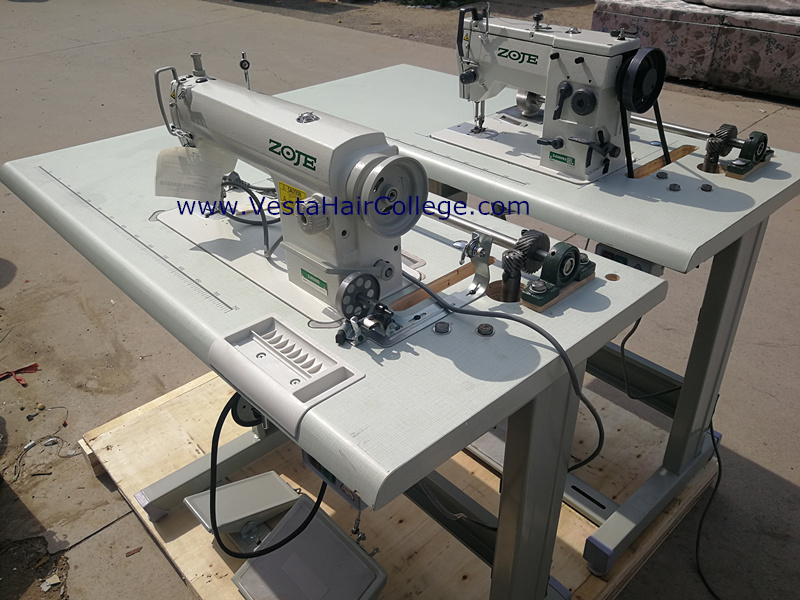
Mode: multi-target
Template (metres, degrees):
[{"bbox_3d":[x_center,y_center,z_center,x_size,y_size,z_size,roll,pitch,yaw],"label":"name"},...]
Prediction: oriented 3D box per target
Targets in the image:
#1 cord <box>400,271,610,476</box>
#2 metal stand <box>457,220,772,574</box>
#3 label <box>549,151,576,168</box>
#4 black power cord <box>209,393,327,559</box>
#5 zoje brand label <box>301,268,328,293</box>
[{"bbox_3d":[0.152,0.113,0.912,0.190,0.350,0.300,-27,40,-35],"label":"cord"},{"bbox_3d":[0.319,0.027,1.483,0.500,0.730,0.820,-26,40,-34],"label":"metal stand"},{"bbox_3d":[0.290,-0.251,1.117,0.003,0.017,0.055,-26,40,-34],"label":"label"},{"bbox_3d":[-0.206,0.228,0.926,0.160,0.380,0.220,-27,40,-35],"label":"black power cord"},{"bbox_3d":[-0.113,-0.023,0.816,0.003,0.017,0.055,-27,40,-35],"label":"zoje brand label"}]

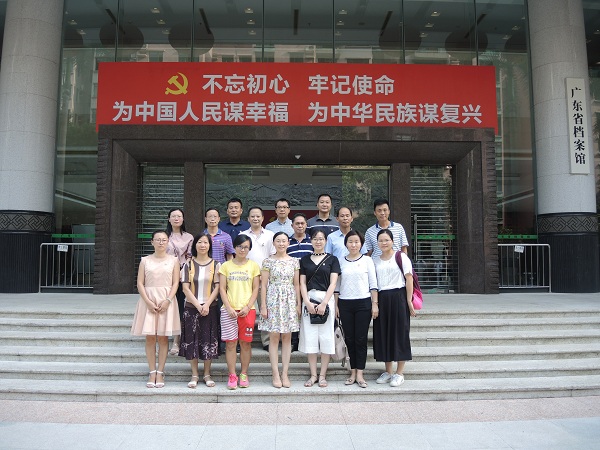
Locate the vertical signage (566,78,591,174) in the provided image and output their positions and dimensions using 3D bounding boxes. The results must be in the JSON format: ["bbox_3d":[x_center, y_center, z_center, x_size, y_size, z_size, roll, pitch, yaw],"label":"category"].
[{"bbox_3d":[5.946,-2.113,10.379,0.375,2.080,0.060,0,-5,-1],"label":"vertical signage"}]

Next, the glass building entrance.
[{"bbox_3d":[-0.074,0.053,10.230,6.750,2.750,0.350,0,-5,-1],"label":"glass building entrance"}]

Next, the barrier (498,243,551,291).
[{"bbox_3d":[4.691,0.901,10.141,1.120,1.040,0.080,0,-5,-1],"label":"barrier"}]

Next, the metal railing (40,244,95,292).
[{"bbox_3d":[-4.727,0.886,9.880,1.120,1.040,0.080,0,-5,-1],"label":"metal railing"}]

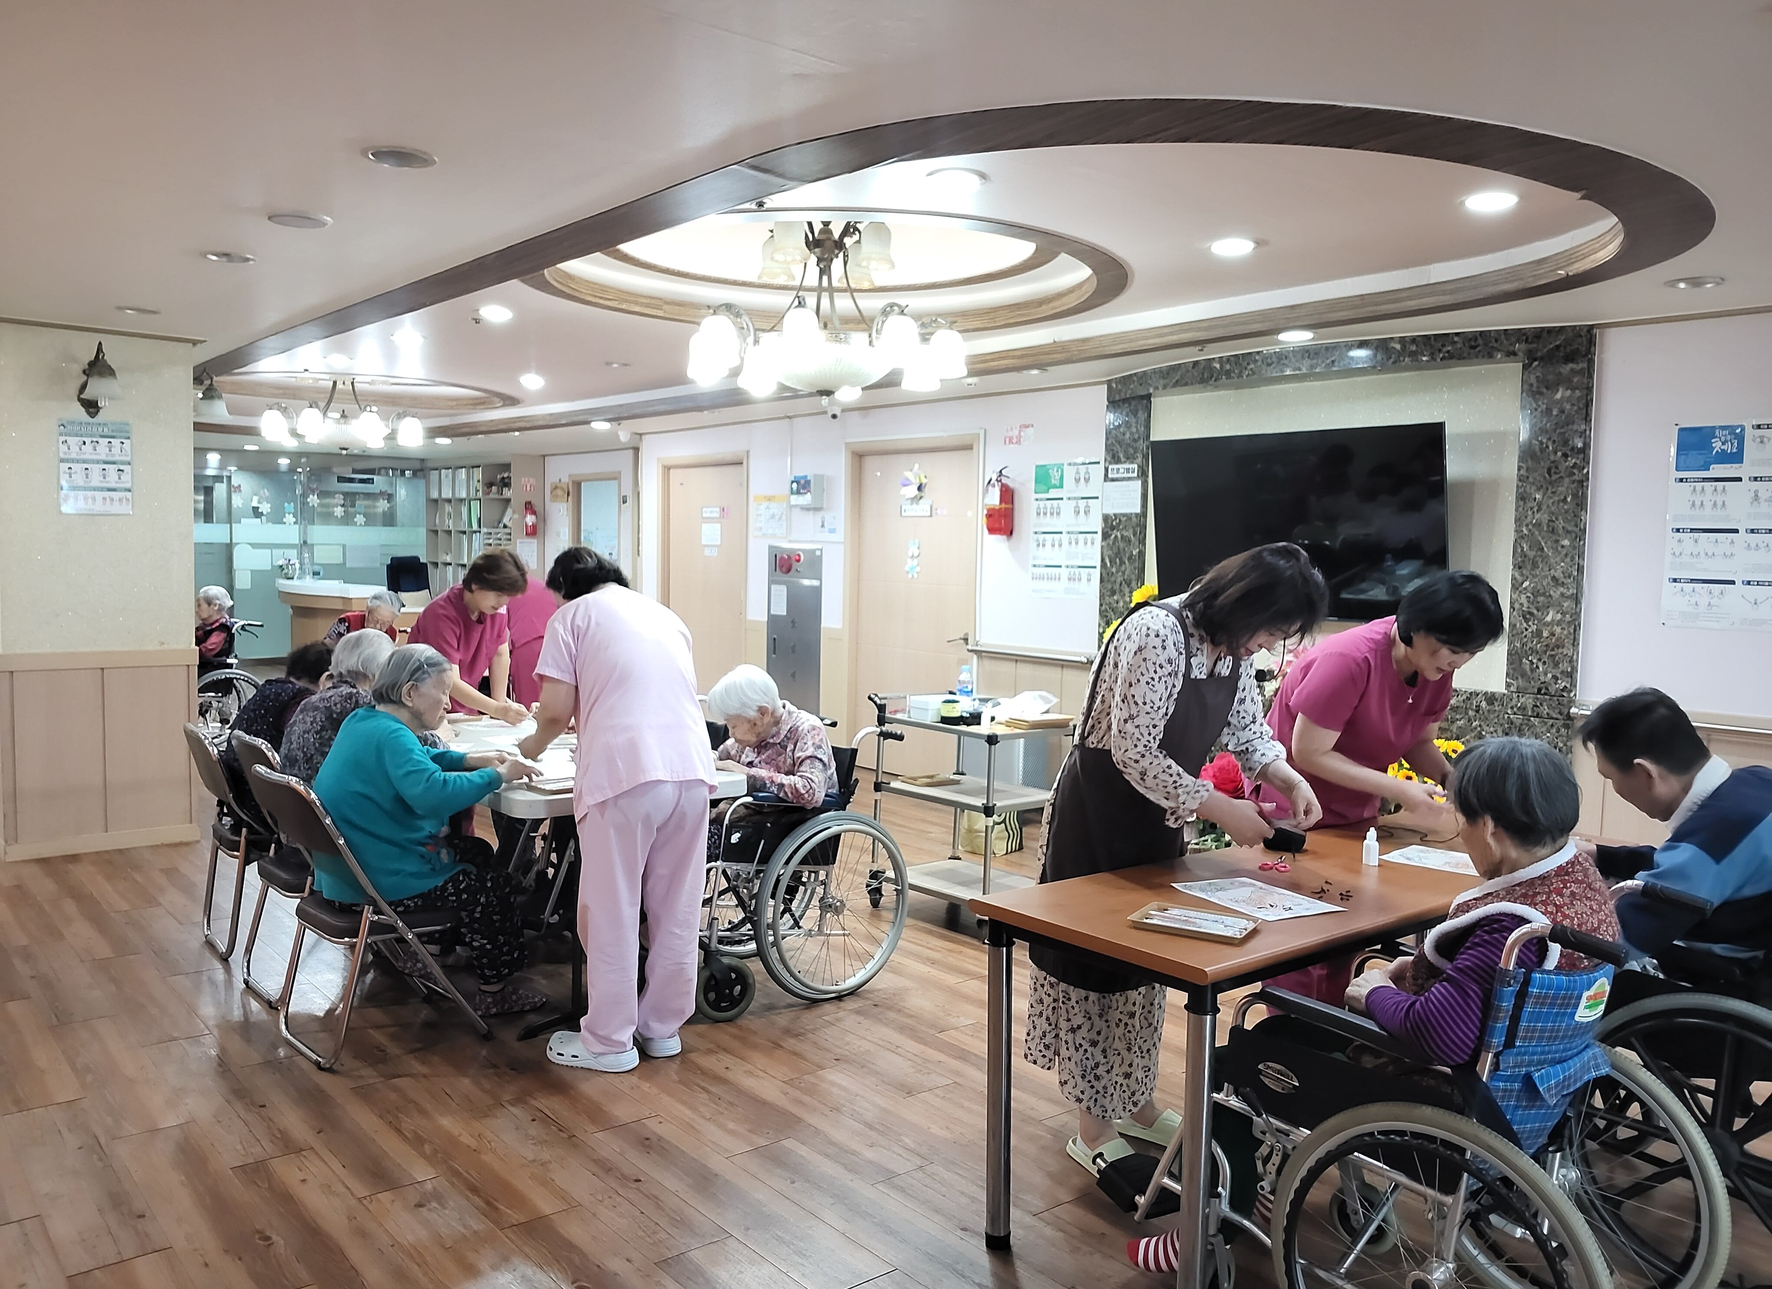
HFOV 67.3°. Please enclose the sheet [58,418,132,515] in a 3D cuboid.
[{"bbox_3d":[-3.592,-0.802,6.059,0.295,0.420,0.012,-2,5,-39],"label":"sheet"}]

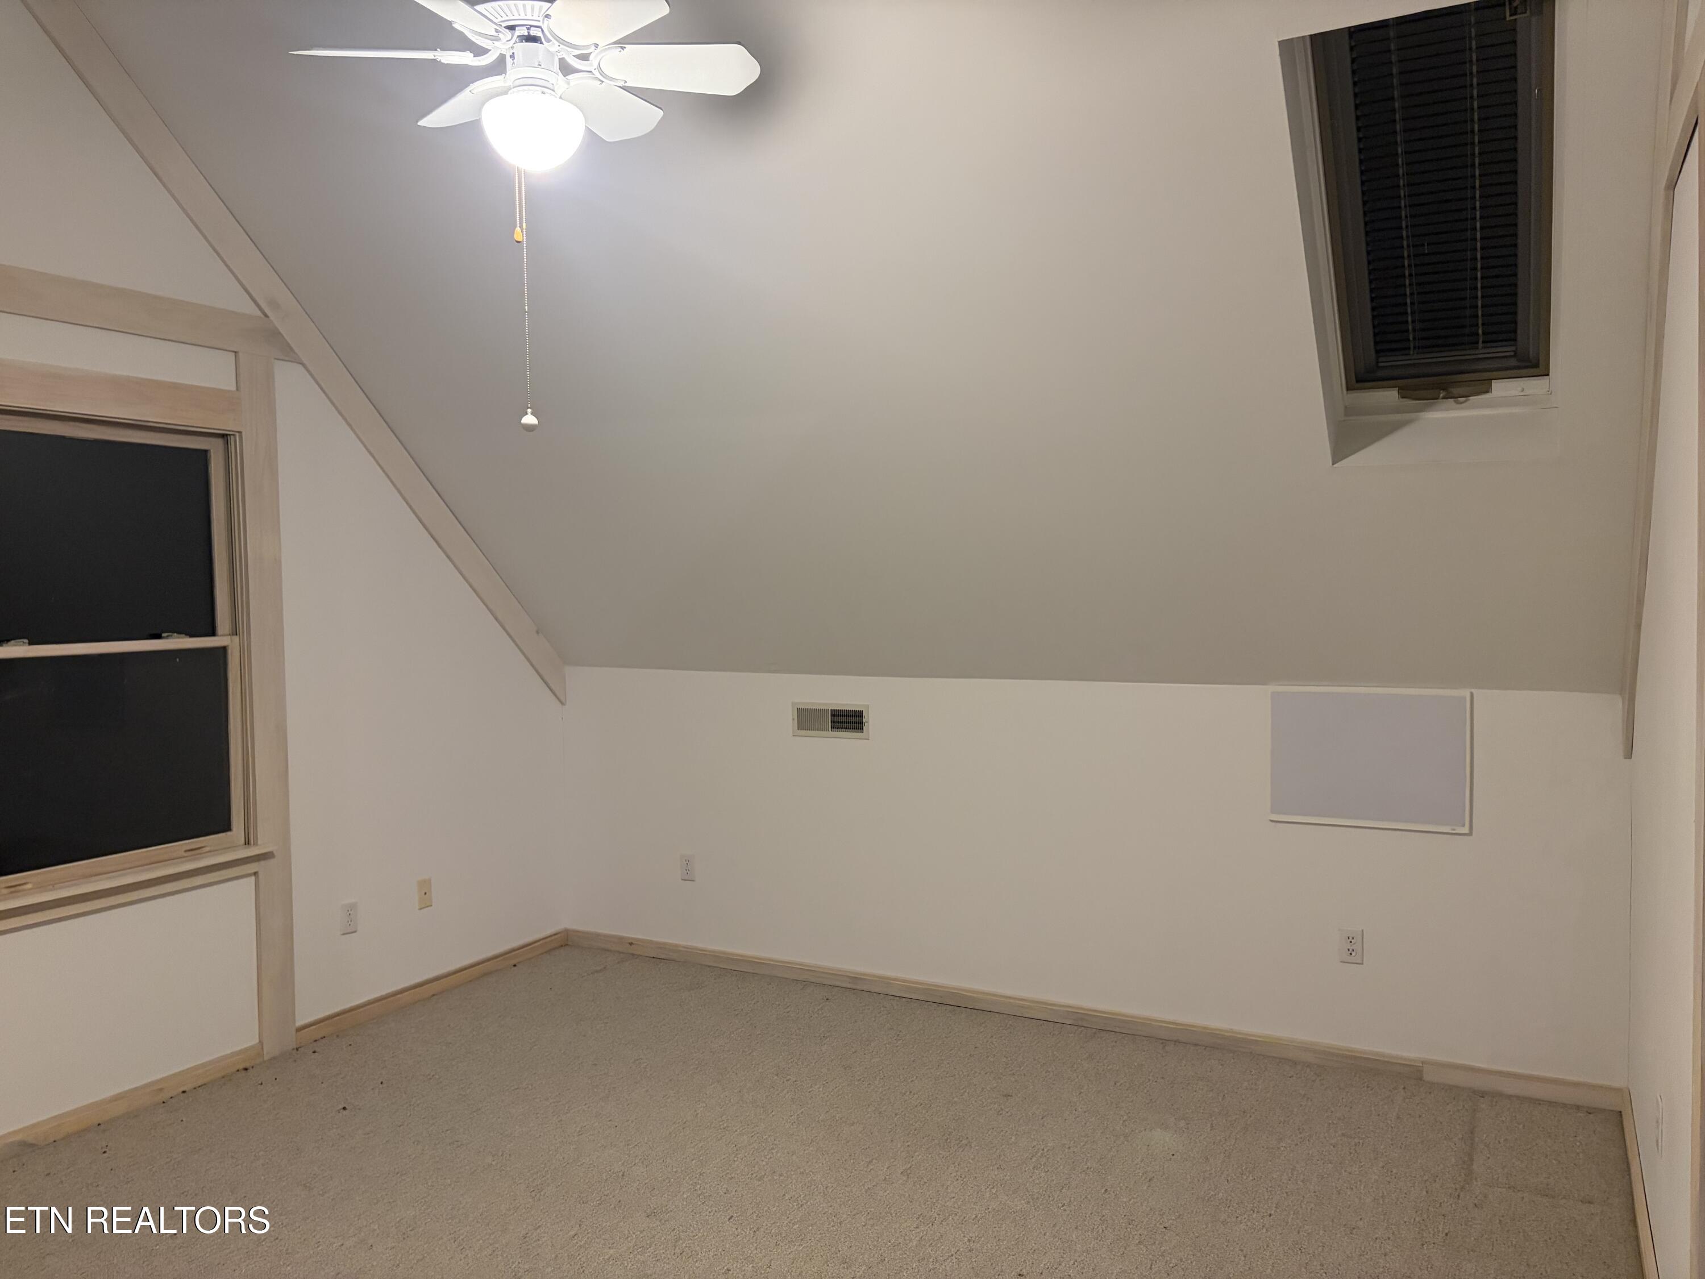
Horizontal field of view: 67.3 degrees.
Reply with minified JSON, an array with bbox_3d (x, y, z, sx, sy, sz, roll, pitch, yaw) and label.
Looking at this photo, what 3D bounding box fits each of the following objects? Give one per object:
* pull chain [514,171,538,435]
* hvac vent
[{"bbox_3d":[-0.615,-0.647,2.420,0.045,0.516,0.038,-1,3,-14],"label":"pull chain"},{"bbox_3d":[-0.085,0.324,5.072,0.347,0.138,0.020,1,3,28],"label":"hvac vent"}]

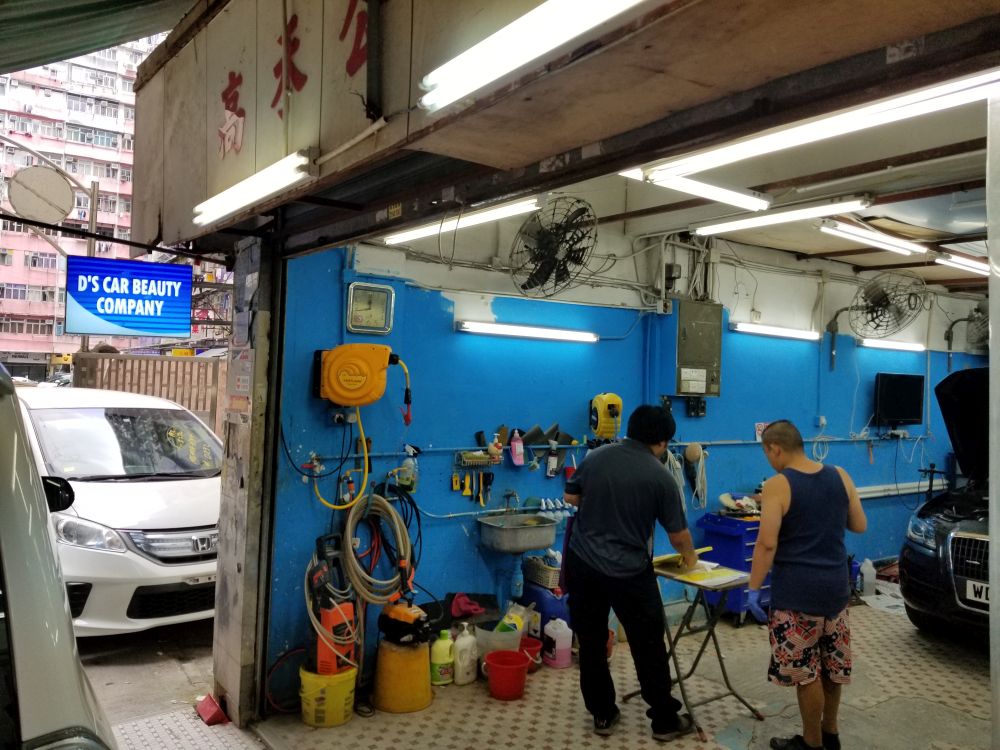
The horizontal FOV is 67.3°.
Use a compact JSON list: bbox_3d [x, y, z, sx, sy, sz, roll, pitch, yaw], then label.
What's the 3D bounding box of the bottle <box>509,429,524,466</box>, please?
[{"bbox_3d":[0.111,0.475,4.924,0.085,0.250,0.060,-2,-2,-35],"label":"bottle"}]

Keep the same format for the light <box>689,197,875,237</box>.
[{"bbox_3d":[1.636,-0.957,4.535,0.060,0.085,1.210,3,-2,-36],"label":"light"}]

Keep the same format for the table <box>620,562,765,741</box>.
[{"bbox_3d":[1.112,1.526,4.313,0.510,0.770,0.630,3,-2,-35],"label":"table"}]

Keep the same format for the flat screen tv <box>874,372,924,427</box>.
[{"bbox_3d":[3.847,0.236,7.224,0.740,0.485,0.080,3,-2,-30],"label":"flat screen tv"}]

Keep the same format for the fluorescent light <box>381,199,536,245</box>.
[{"bbox_3d":[-0.226,-0.701,3.503,0.080,0.065,1.230,3,-2,-40],"label":"fluorescent light"}]

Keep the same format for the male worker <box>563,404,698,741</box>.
[{"bbox_3d":[0.721,0.978,3.891,0.600,1.660,0.550,1,-1,25],"label":"male worker"}]

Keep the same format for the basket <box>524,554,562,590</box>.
[{"bbox_3d":[0.348,1.288,4.904,0.320,0.140,0.270,3,-1,-28],"label":"basket"}]

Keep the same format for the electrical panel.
[{"bbox_3d":[1.417,-0.190,5.559,0.460,0.690,0.160,3,-2,-35],"label":"electrical panel"}]

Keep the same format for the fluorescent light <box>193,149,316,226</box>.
[{"bbox_3d":[-1.006,-0.721,2.961,0.080,0.100,1.240,3,-2,-40],"label":"fluorescent light"}]

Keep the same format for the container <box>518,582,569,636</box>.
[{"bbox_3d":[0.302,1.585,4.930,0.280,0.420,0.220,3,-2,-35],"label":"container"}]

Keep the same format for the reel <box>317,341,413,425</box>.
[{"bbox_3d":[-0.746,0.035,4.046,0.470,0.420,0.210,3,-2,-35],"label":"reel"}]

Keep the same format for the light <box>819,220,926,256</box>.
[{"bbox_3d":[2.579,-0.932,5.135,1.220,0.085,0.150,3,-2,-36],"label":"light"}]

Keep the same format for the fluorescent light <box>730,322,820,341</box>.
[{"bbox_3d":[2.321,-0.368,6.269,1.230,0.080,0.080,3,-2,-35],"label":"fluorescent light"}]

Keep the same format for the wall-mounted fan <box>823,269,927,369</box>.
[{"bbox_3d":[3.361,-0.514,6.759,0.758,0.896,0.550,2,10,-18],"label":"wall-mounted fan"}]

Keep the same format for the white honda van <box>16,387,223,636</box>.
[{"bbox_3d":[-3.431,0.993,6.552,1.700,1.720,4.220,3,-2,-43],"label":"white honda van"}]

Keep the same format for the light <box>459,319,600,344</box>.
[{"bbox_3d":[0.221,-0.285,5.047,1.210,0.085,0.085,3,-2,-35],"label":"light"}]

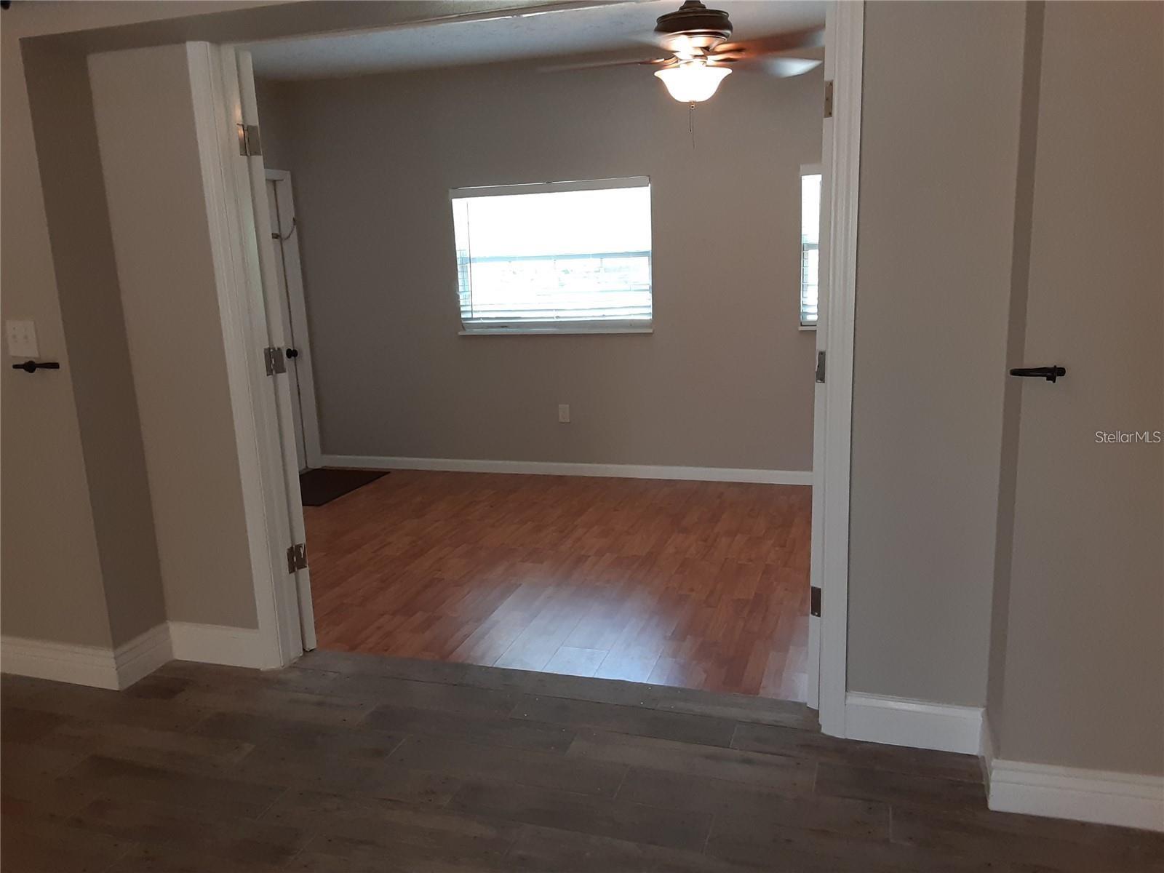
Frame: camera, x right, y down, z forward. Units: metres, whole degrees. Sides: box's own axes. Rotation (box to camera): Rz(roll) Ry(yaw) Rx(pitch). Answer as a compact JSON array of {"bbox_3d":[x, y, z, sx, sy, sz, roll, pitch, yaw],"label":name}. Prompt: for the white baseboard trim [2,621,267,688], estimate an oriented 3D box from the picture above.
[{"bbox_3d":[-1.595,0.749,3.173,1.000,0.148,0.250,2,13,17],"label":"white baseboard trim"}]

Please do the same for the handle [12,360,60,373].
[{"bbox_3d":[-1.650,-0.210,2.744,0.122,0.038,0.090,2,13,17],"label":"handle"}]

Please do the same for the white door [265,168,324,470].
[{"bbox_3d":[-2.103,-0.653,5.833,0.080,2.050,0.970,2,13,17],"label":"white door"}]

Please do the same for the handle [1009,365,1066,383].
[{"bbox_3d":[0.970,-0.134,1.933,0.103,0.035,0.090,2,13,17],"label":"handle"}]

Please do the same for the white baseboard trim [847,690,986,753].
[{"bbox_3d":[0.917,0.791,2.521,0.352,0.142,0.018,2,13,17],"label":"white baseboard trim"}]

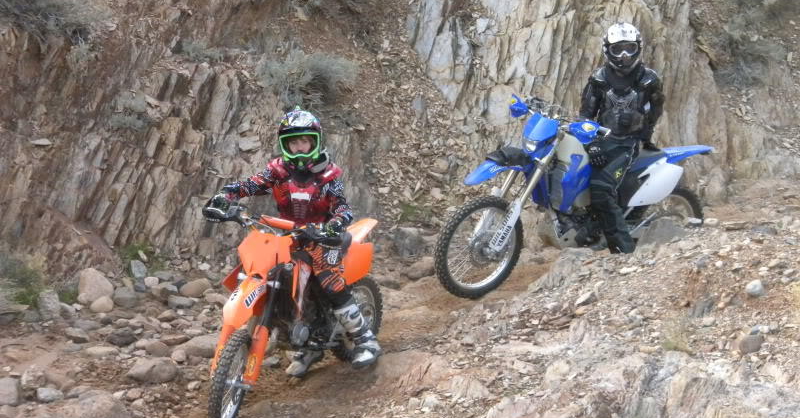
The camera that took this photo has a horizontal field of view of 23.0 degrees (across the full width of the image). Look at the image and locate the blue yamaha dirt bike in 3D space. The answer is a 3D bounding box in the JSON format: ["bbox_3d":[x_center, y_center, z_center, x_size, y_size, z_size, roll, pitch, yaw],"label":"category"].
[{"bbox_3d":[1.171,-0.089,12.776,2.140,1.250,0.820,-5,17,-28],"label":"blue yamaha dirt bike"}]

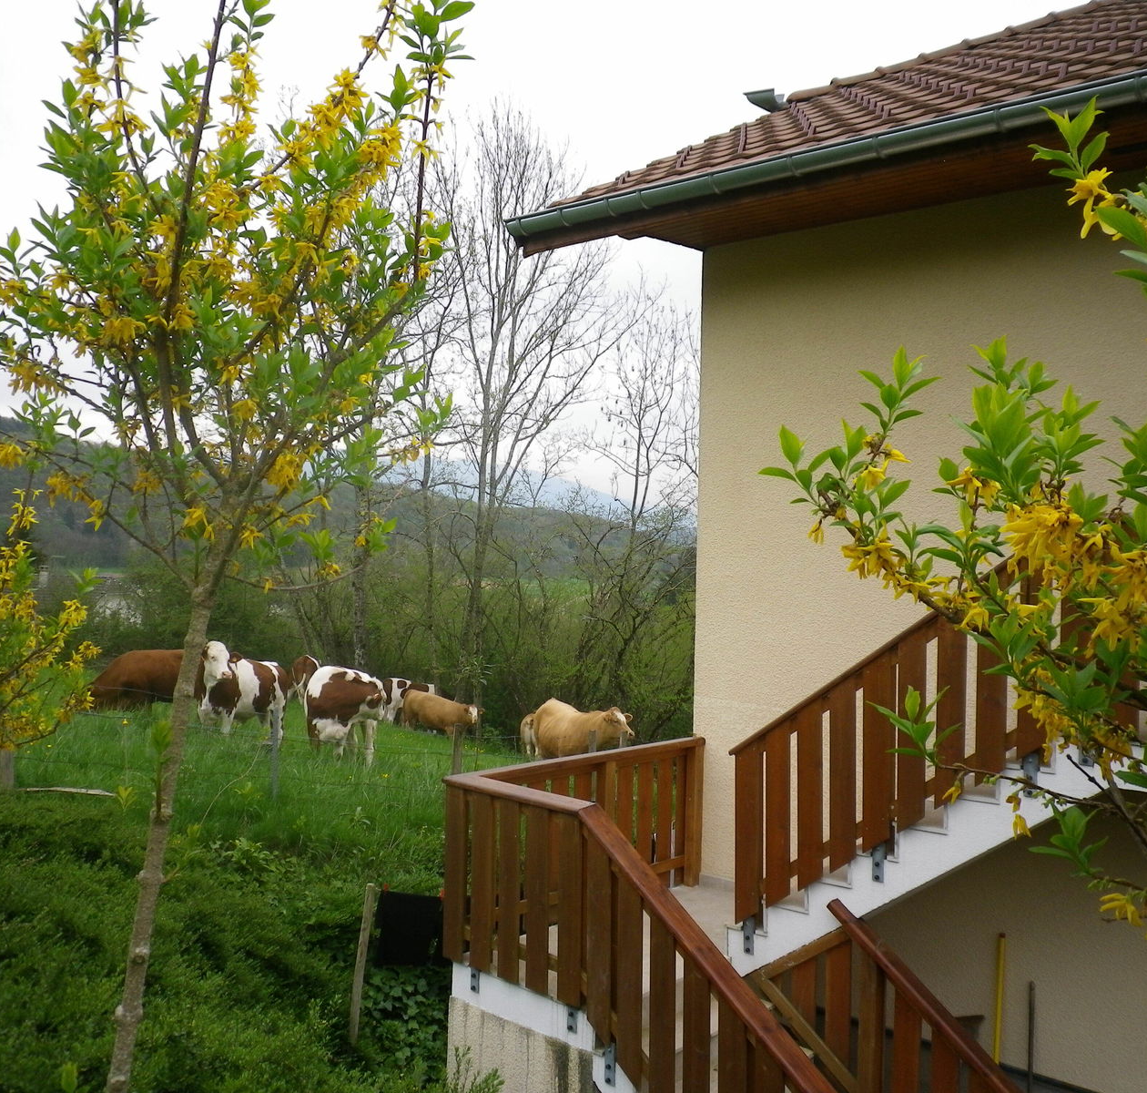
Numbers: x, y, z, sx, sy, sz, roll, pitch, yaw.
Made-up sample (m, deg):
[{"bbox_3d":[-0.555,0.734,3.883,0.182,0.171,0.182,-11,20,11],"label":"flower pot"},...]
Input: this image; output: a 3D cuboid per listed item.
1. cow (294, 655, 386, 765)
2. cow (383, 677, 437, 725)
[{"bbox_3d":[-3.462,2.539,17.700,0.730,1.420,2.050,2,-1,-45],"label":"cow"},{"bbox_3d":[-3.730,3.840,28.500,2.200,1.400,0.700,1,-1,22],"label":"cow"}]

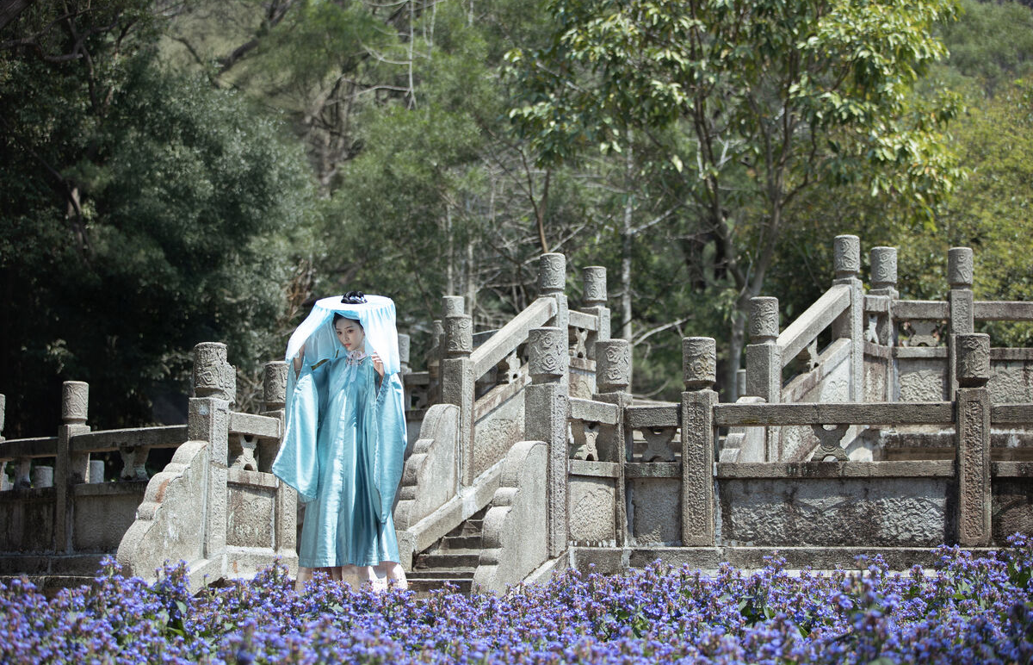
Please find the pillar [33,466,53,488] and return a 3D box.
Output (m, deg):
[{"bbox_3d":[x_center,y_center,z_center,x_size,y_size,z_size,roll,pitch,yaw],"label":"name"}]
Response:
[{"bbox_3d":[-5.008,2.049,26.720,0.199,1.256,0.199,-2,-6,17],"label":"pillar"}]

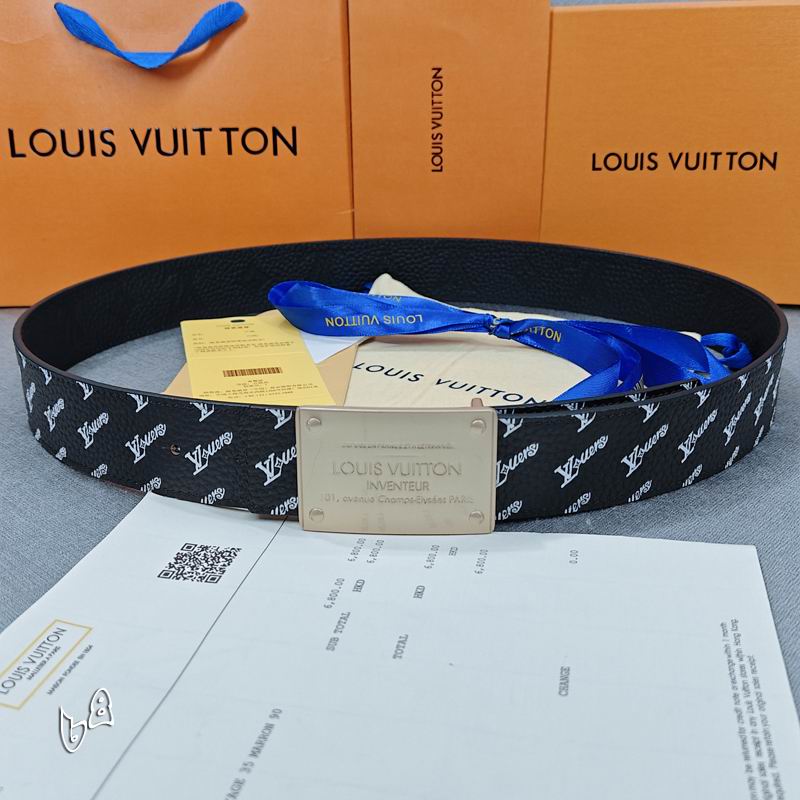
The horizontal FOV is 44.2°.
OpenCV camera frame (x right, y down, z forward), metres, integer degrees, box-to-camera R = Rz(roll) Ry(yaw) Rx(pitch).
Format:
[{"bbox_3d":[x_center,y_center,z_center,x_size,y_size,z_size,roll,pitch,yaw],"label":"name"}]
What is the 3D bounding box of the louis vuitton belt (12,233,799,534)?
[{"bbox_3d":[-0.002,-0.028,0.463,0.343,0.044,0.297,0,20,3],"label":"louis vuitton belt"}]

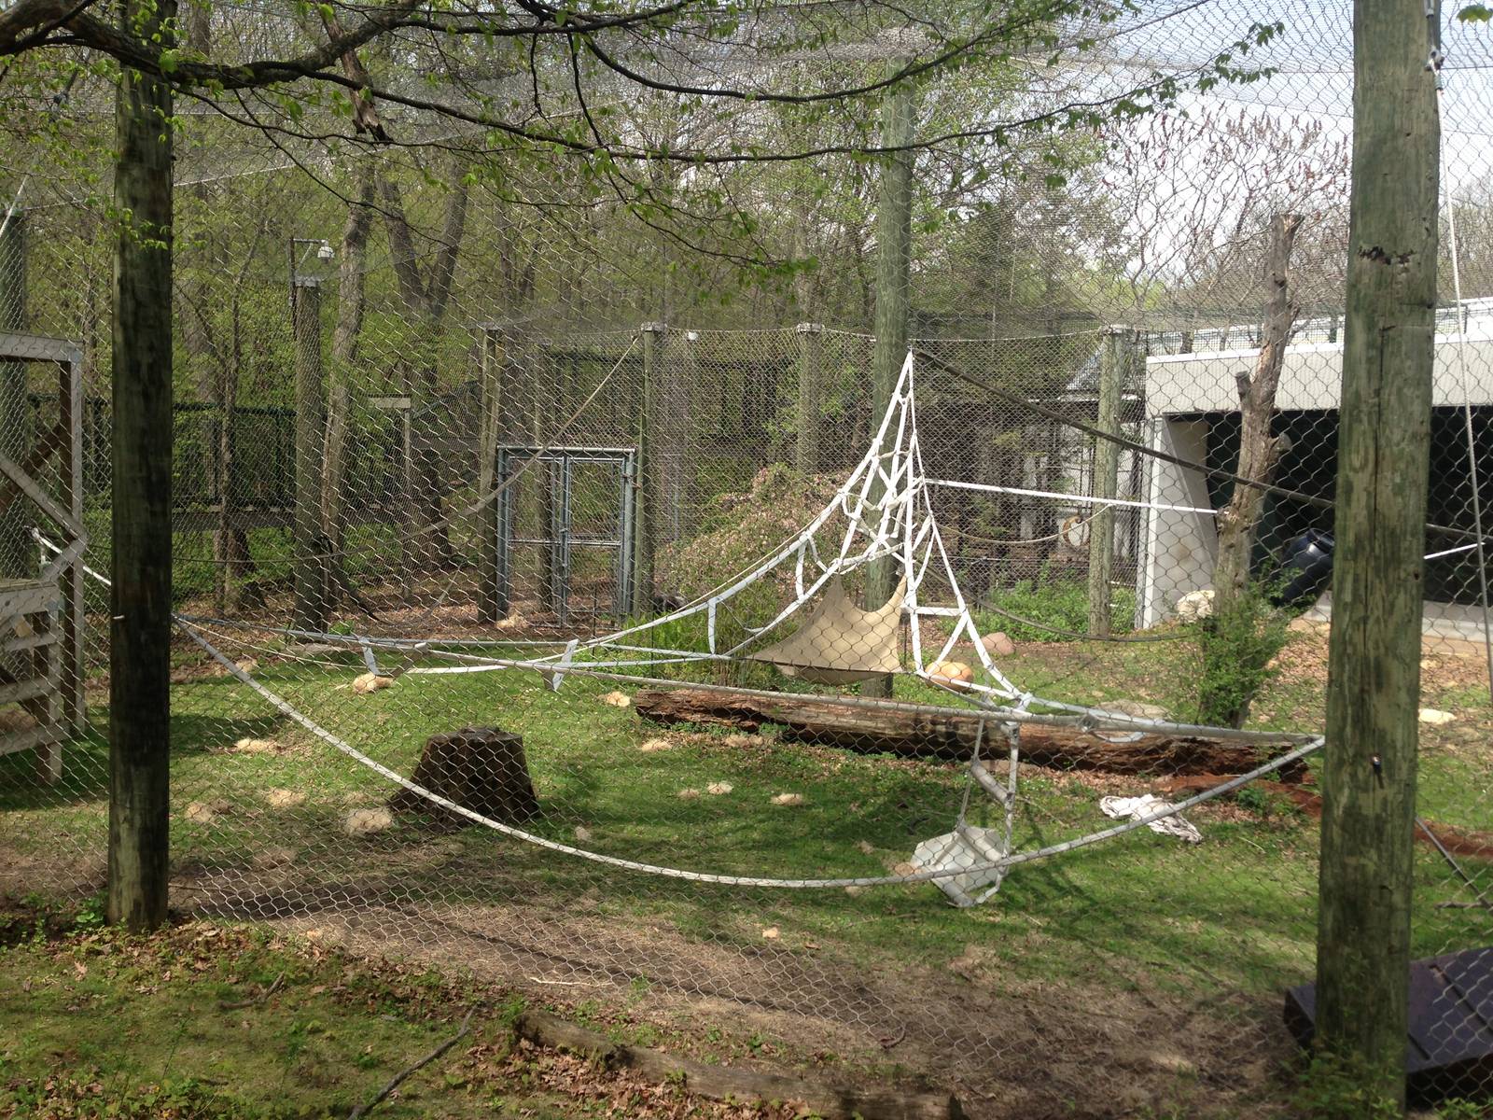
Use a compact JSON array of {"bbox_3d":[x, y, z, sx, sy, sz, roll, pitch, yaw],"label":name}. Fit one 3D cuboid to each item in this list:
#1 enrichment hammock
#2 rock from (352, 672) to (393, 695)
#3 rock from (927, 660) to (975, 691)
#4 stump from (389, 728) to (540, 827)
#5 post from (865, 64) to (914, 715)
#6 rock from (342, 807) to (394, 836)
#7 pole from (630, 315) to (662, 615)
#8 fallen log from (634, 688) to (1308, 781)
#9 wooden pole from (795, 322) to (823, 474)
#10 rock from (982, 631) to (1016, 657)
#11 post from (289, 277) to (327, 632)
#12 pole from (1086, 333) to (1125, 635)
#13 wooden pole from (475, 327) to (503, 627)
[{"bbox_3d":[0.561,0.479,10.000,1.060,0.680,0.800,1,4,-3],"label":"enrichment hammock"},{"bbox_3d":[-3.110,1.031,11.900,0.350,0.150,0.270,0,4,-15],"label":"rock"},{"bbox_3d":[1.837,1.044,12.917,0.430,0.230,0.360,2,4,8],"label":"rock"},{"bbox_3d":[-1.554,1.201,8.037,0.790,0.460,0.700,1,4,-11],"label":"stump"},{"bbox_3d":[1.099,-1.310,11.000,0.240,4.804,0.240,2,3,5],"label":"post"},{"bbox_3d":[-2.021,1.390,7.666,0.260,0.110,0.210,0,4,-15],"label":"rock"},{"bbox_3d":[-1.184,-1.083,17.300,0.250,3.583,0.250,2,3,-4],"label":"pole"},{"bbox_3d":[1.500,1.161,10.319,4.790,0.340,0.400,3,4,19],"label":"fallen log"},{"bbox_3d":[0.716,-0.996,16.800,0.270,3.588,0.270,1,3,2],"label":"wooden pole"},{"bbox_3d":[2.502,0.832,14.100,0.360,0.250,0.320,2,3,10],"label":"rock"},{"bbox_3d":[-4.505,-1.067,14.600,0.290,3.641,0.290,0,3,-17],"label":"post"},{"bbox_3d":[4.330,-0.961,17.248,0.240,3.740,0.240,2,4,14],"label":"pole"},{"bbox_3d":[-3.079,-1.009,17.000,0.240,3.520,0.240,1,3,-10],"label":"wooden pole"}]

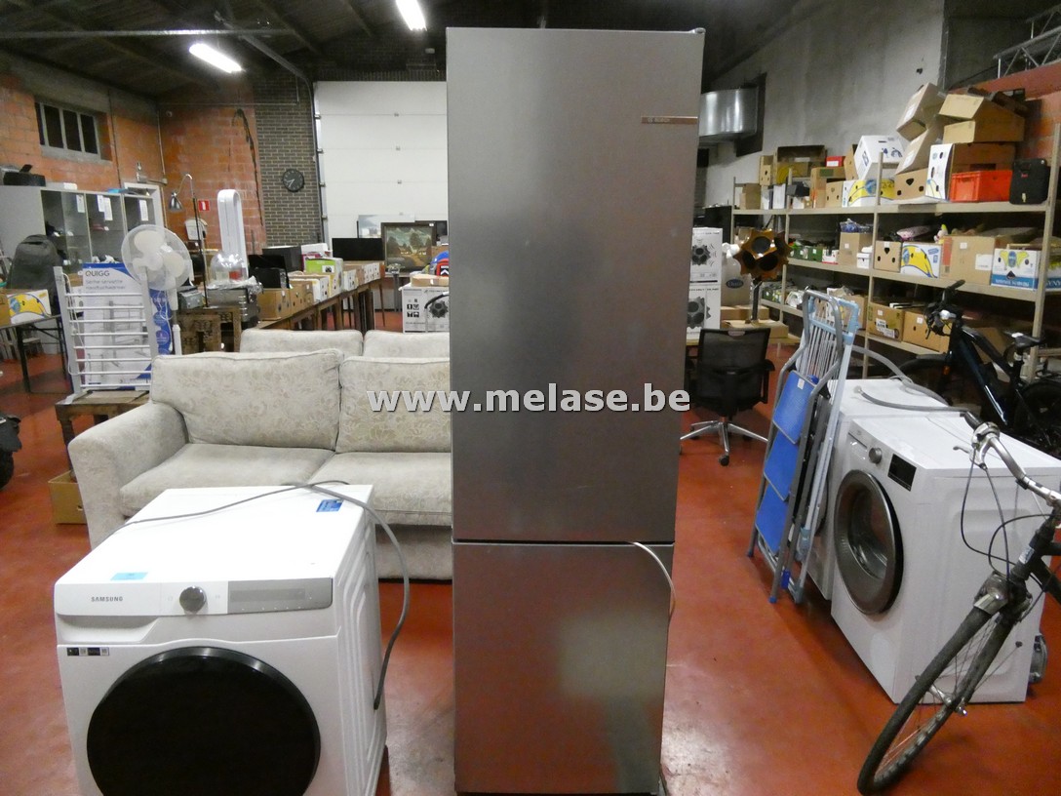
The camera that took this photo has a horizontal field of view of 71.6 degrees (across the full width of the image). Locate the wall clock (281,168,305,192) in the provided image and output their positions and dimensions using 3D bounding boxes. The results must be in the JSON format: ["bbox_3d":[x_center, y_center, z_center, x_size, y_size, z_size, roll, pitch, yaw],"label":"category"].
[{"bbox_3d":[-4.150,-3.802,12.838,0.385,0.385,0.050,-1,13,0],"label":"wall clock"}]

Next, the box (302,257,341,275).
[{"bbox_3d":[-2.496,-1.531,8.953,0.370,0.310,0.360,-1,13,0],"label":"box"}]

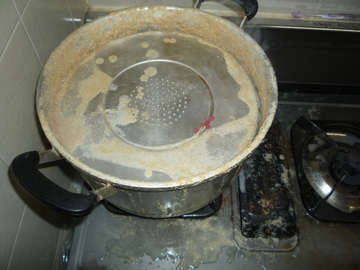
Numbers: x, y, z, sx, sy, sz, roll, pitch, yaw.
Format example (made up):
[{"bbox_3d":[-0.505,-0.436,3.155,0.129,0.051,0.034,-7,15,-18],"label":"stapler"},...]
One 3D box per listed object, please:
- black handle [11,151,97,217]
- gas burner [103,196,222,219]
[{"bbox_3d":[-0.168,0.070,0.411,0.126,0.025,0.048,30,62,17],"label":"black handle"},{"bbox_3d":[-0.034,0.048,0.650,0.230,0.040,0.242,1,58,-1],"label":"gas burner"}]

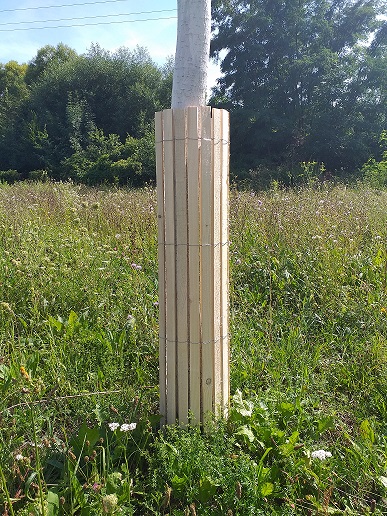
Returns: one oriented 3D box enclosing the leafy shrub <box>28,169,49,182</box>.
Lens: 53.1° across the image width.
[{"bbox_3d":[-7.598,-4.005,19.000,1.000,0.750,0.950,0,11,0],"label":"leafy shrub"}]

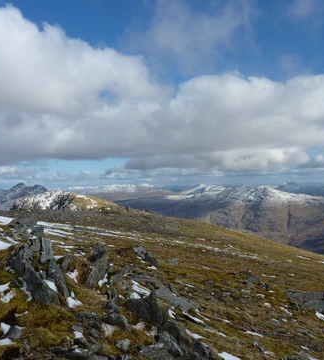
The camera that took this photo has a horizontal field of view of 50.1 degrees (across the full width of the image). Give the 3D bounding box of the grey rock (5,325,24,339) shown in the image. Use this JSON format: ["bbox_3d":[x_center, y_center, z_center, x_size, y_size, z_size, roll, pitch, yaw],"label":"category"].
[{"bbox_3d":[-1.632,1.682,3.850,0.210,0.130,0.170,0,-1,0],"label":"grey rock"}]

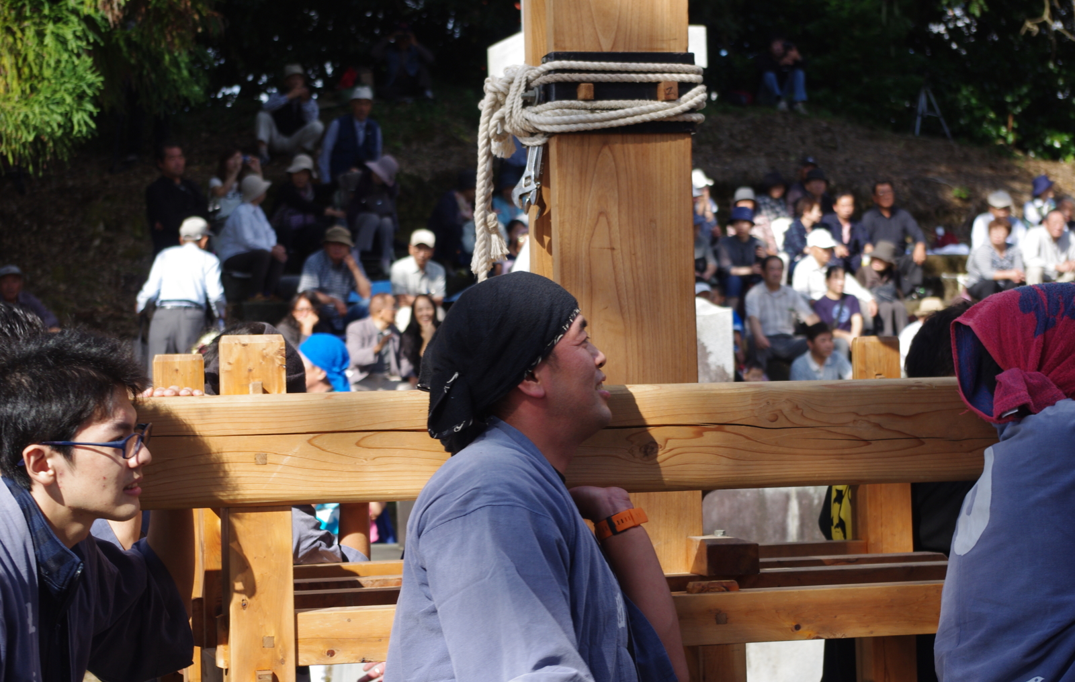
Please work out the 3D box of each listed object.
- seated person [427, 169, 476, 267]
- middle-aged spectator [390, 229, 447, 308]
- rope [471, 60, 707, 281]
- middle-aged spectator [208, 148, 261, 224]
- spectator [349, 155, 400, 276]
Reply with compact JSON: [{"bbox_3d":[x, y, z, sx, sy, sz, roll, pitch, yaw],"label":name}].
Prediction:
[{"bbox_3d":[-0.686,-0.964,20.685,0.500,0.980,0.740,0,-2,-42],"label":"seated person"},{"bbox_3d":[-0.943,-0.365,19.384,0.500,1.050,0.800,-1,-2,-4],"label":"middle-aged spectator"},{"bbox_3d":[0.089,-0.286,4.150,0.380,0.380,0.280,-1,-1,-13],"label":"rope"},{"bbox_3d":[-2.691,-1.179,21.783,0.520,1.080,0.720,0,-3,-45],"label":"middle-aged spectator"},{"bbox_3d":[-1.369,-1.052,20.584,0.460,1.030,0.760,-2,-2,5],"label":"spectator"}]

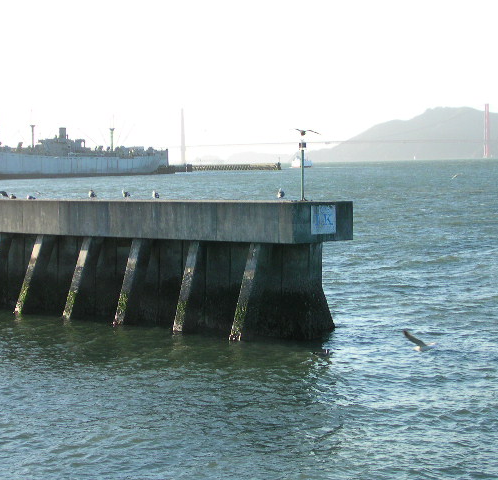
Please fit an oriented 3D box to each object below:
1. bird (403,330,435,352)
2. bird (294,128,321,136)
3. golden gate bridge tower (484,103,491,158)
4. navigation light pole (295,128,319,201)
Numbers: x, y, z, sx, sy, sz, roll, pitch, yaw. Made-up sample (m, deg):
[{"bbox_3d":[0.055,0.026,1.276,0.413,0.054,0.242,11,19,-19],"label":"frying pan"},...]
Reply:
[{"bbox_3d":[4.431,2.638,37.000,0.580,0.480,0.850,1,4,30],"label":"bird"},{"bbox_3d":[1.906,-3.474,46.000,0.850,0.270,0.500,-2,3,-9],"label":"bird"},{"bbox_3d":[1001.847,-458.708,5980.000,17.000,227.000,37.000,-2,3,-13],"label":"golden gate bridge tower"},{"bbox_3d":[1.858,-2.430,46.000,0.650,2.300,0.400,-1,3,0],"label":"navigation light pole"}]

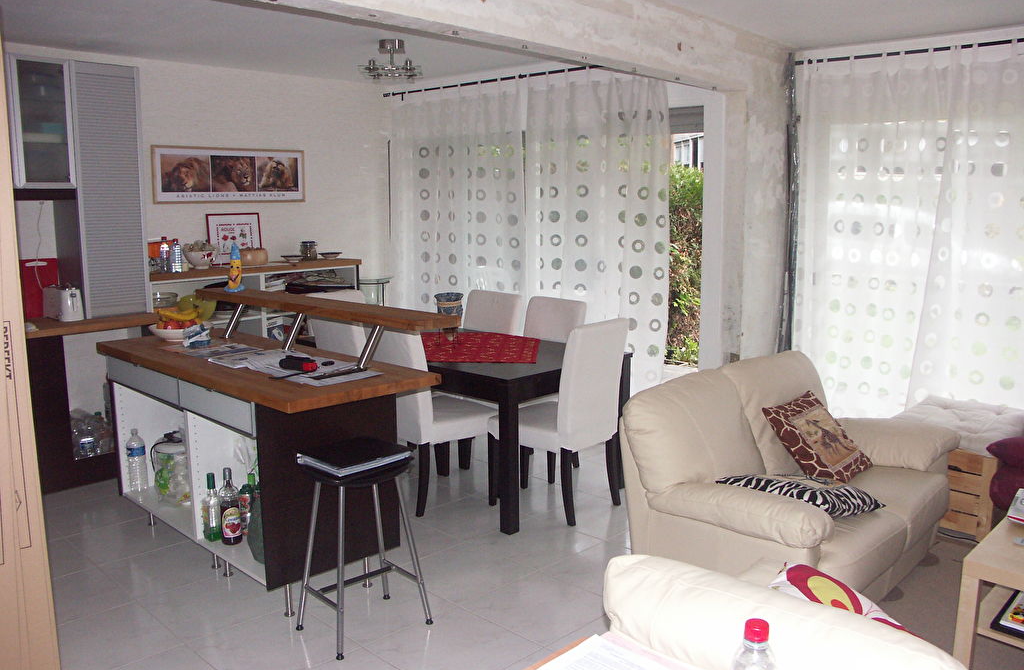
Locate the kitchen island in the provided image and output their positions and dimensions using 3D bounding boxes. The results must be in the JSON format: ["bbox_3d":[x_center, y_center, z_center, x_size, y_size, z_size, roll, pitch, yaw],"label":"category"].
[{"bbox_3d":[-1.089,0.540,3.553,0.645,0.900,1.700,-9,12,-44],"label":"kitchen island"}]

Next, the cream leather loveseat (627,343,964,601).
[{"bbox_3d":[1.123,0.590,3.136,0.830,0.865,1.480,8,12,44],"label":"cream leather loveseat"}]

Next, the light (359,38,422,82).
[{"bbox_3d":[-0.679,-1.546,4.694,0.360,0.215,0.330,0,9,0],"label":"light"}]

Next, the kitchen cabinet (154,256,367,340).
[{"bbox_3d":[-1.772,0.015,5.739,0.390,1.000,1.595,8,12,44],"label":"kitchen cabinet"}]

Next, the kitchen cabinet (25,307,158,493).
[{"bbox_3d":[-2.508,0.349,4.806,0.820,0.900,0.620,-9,12,-44],"label":"kitchen cabinet"}]

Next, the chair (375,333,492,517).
[{"bbox_3d":[-0.410,0.379,4.367,0.570,0.970,0.500,-8,12,-40],"label":"chair"}]

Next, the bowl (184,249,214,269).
[{"bbox_3d":[-2.046,-0.495,5.442,0.210,0.120,0.210,0,8,0],"label":"bowl"}]

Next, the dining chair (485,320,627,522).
[{"bbox_3d":[0.234,0.398,4.239,0.570,0.970,0.500,8,12,41],"label":"dining chair"}]

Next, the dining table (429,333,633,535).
[{"bbox_3d":[-0.317,0.429,4.740,1.790,0.740,0.950,8,12,44],"label":"dining table"}]

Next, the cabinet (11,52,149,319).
[{"bbox_3d":[-2.560,-0.828,4.788,0.385,1.490,0.795,8,12,44],"label":"cabinet"}]

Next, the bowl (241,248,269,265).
[{"bbox_3d":[-1.785,-0.539,5.709,0.205,0.120,0.205,8,12,44],"label":"bowl"}]

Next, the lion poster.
[{"bbox_3d":[-1.887,-1.080,5.618,1.085,0.362,0.030,-9,12,-44],"label":"lion poster"}]

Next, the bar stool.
[{"bbox_3d":[-0.541,0.754,3.016,0.400,0.640,0.360,-9,12,-44],"label":"bar stool"}]

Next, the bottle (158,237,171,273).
[{"bbox_3d":[-2.147,-0.491,5.120,0.067,0.222,0.067,8,12,44],"label":"bottle"}]

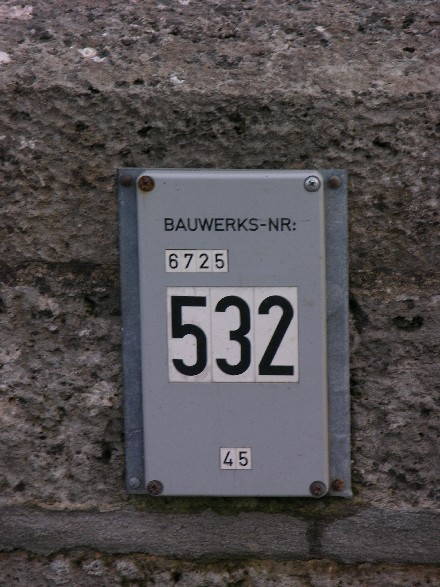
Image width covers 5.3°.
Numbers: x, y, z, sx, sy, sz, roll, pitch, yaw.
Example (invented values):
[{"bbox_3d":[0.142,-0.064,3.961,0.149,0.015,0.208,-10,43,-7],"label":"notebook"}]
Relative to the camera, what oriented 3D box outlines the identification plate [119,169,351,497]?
[{"bbox_3d":[0.010,0.024,2.870,0.138,0.204,0.013,0,15,5],"label":"identification plate"}]

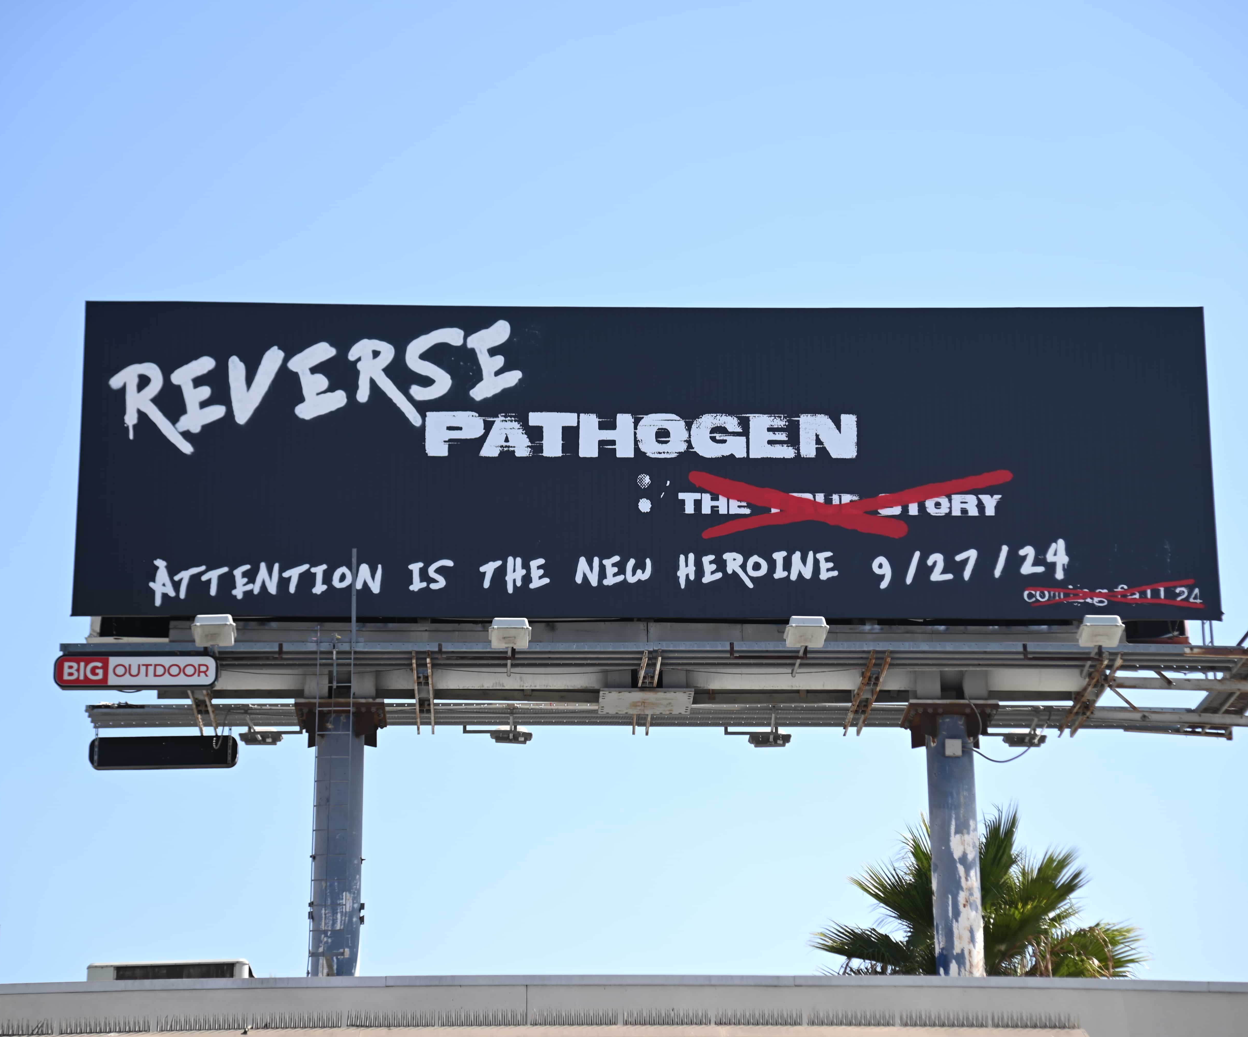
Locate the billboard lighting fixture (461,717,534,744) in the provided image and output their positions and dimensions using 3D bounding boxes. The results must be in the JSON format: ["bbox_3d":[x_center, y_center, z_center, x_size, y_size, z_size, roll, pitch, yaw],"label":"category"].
[{"bbox_3d":[-1.693,2.840,45.118,0.930,0.280,0.420,0,-17,-2],"label":"billboard lighting fixture"}]

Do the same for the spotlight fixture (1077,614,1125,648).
[{"bbox_3d":[5.904,1.393,41.745,0.530,0.340,0.400,0,-17,-2],"label":"spotlight fixture"}]

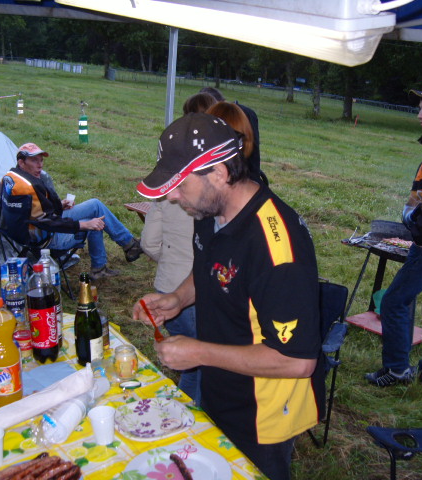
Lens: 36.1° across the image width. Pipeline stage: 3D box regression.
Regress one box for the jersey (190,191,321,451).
[{"bbox_3d":[0.120,0.163,1.820,0.330,0.660,0.470,-5,13,-17],"label":"jersey"}]

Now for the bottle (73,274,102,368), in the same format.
[{"bbox_3d":[-0.390,0.250,2.050,0.087,0.310,0.087,-3,18,-14],"label":"bottle"}]

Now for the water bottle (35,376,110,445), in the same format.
[{"bbox_3d":[-0.362,0.459,1.784,0.078,0.078,0.264,9,19,22],"label":"water bottle"}]

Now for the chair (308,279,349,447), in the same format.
[{"bbox_3d":[0.280,0.560,3.250,0.580,0.770,0.660,-10,15,-37],"label":"chair"}]

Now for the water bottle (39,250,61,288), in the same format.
[{"bbox_3d":[-0.556,0.187,2.220,0.086,0.320,0.086,-3,18,-14],"label":"water bottle"}]

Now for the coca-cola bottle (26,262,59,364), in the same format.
[{"bbox_3d":[-0.544,0.231,2.079,0.090,0.320,0.090,-3,18,-14],"label":"coca-cola bottle"}]

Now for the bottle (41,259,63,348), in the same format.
[{"bbox_3d":[-0.547,0.206,2.185,0.088,0.310,0.088,-3,18,-14],"label":"bottle"}]

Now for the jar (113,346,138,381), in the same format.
[{"bbox_3d":[-0.259,0.372,1.976,0.072,0.103,0.072,-1,12,0],"label":"jar"}]

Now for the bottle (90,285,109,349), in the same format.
[{"bbox_3d":[-0.396,0.261,2.228,0.080,0.220,0.080,-5,13,-17],"label":"bottle"}]

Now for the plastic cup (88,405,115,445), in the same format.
[{"bbox_3d":[-0.268,0.460,1.603,0.069,0.086,0.069,-1,12,0],"label":"plastic cup"}]

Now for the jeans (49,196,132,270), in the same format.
[{"bbox_3d":[-0.899,-0.055,4.750,0.680,0.520,0.400,-11,21,-34],"label":"jeans"}]

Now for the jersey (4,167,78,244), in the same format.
[{"bbox_3d":[-1.205,-0.245,4.600,0.430,0.540,0.500,-11,22,-35],"label":"jersey"}]

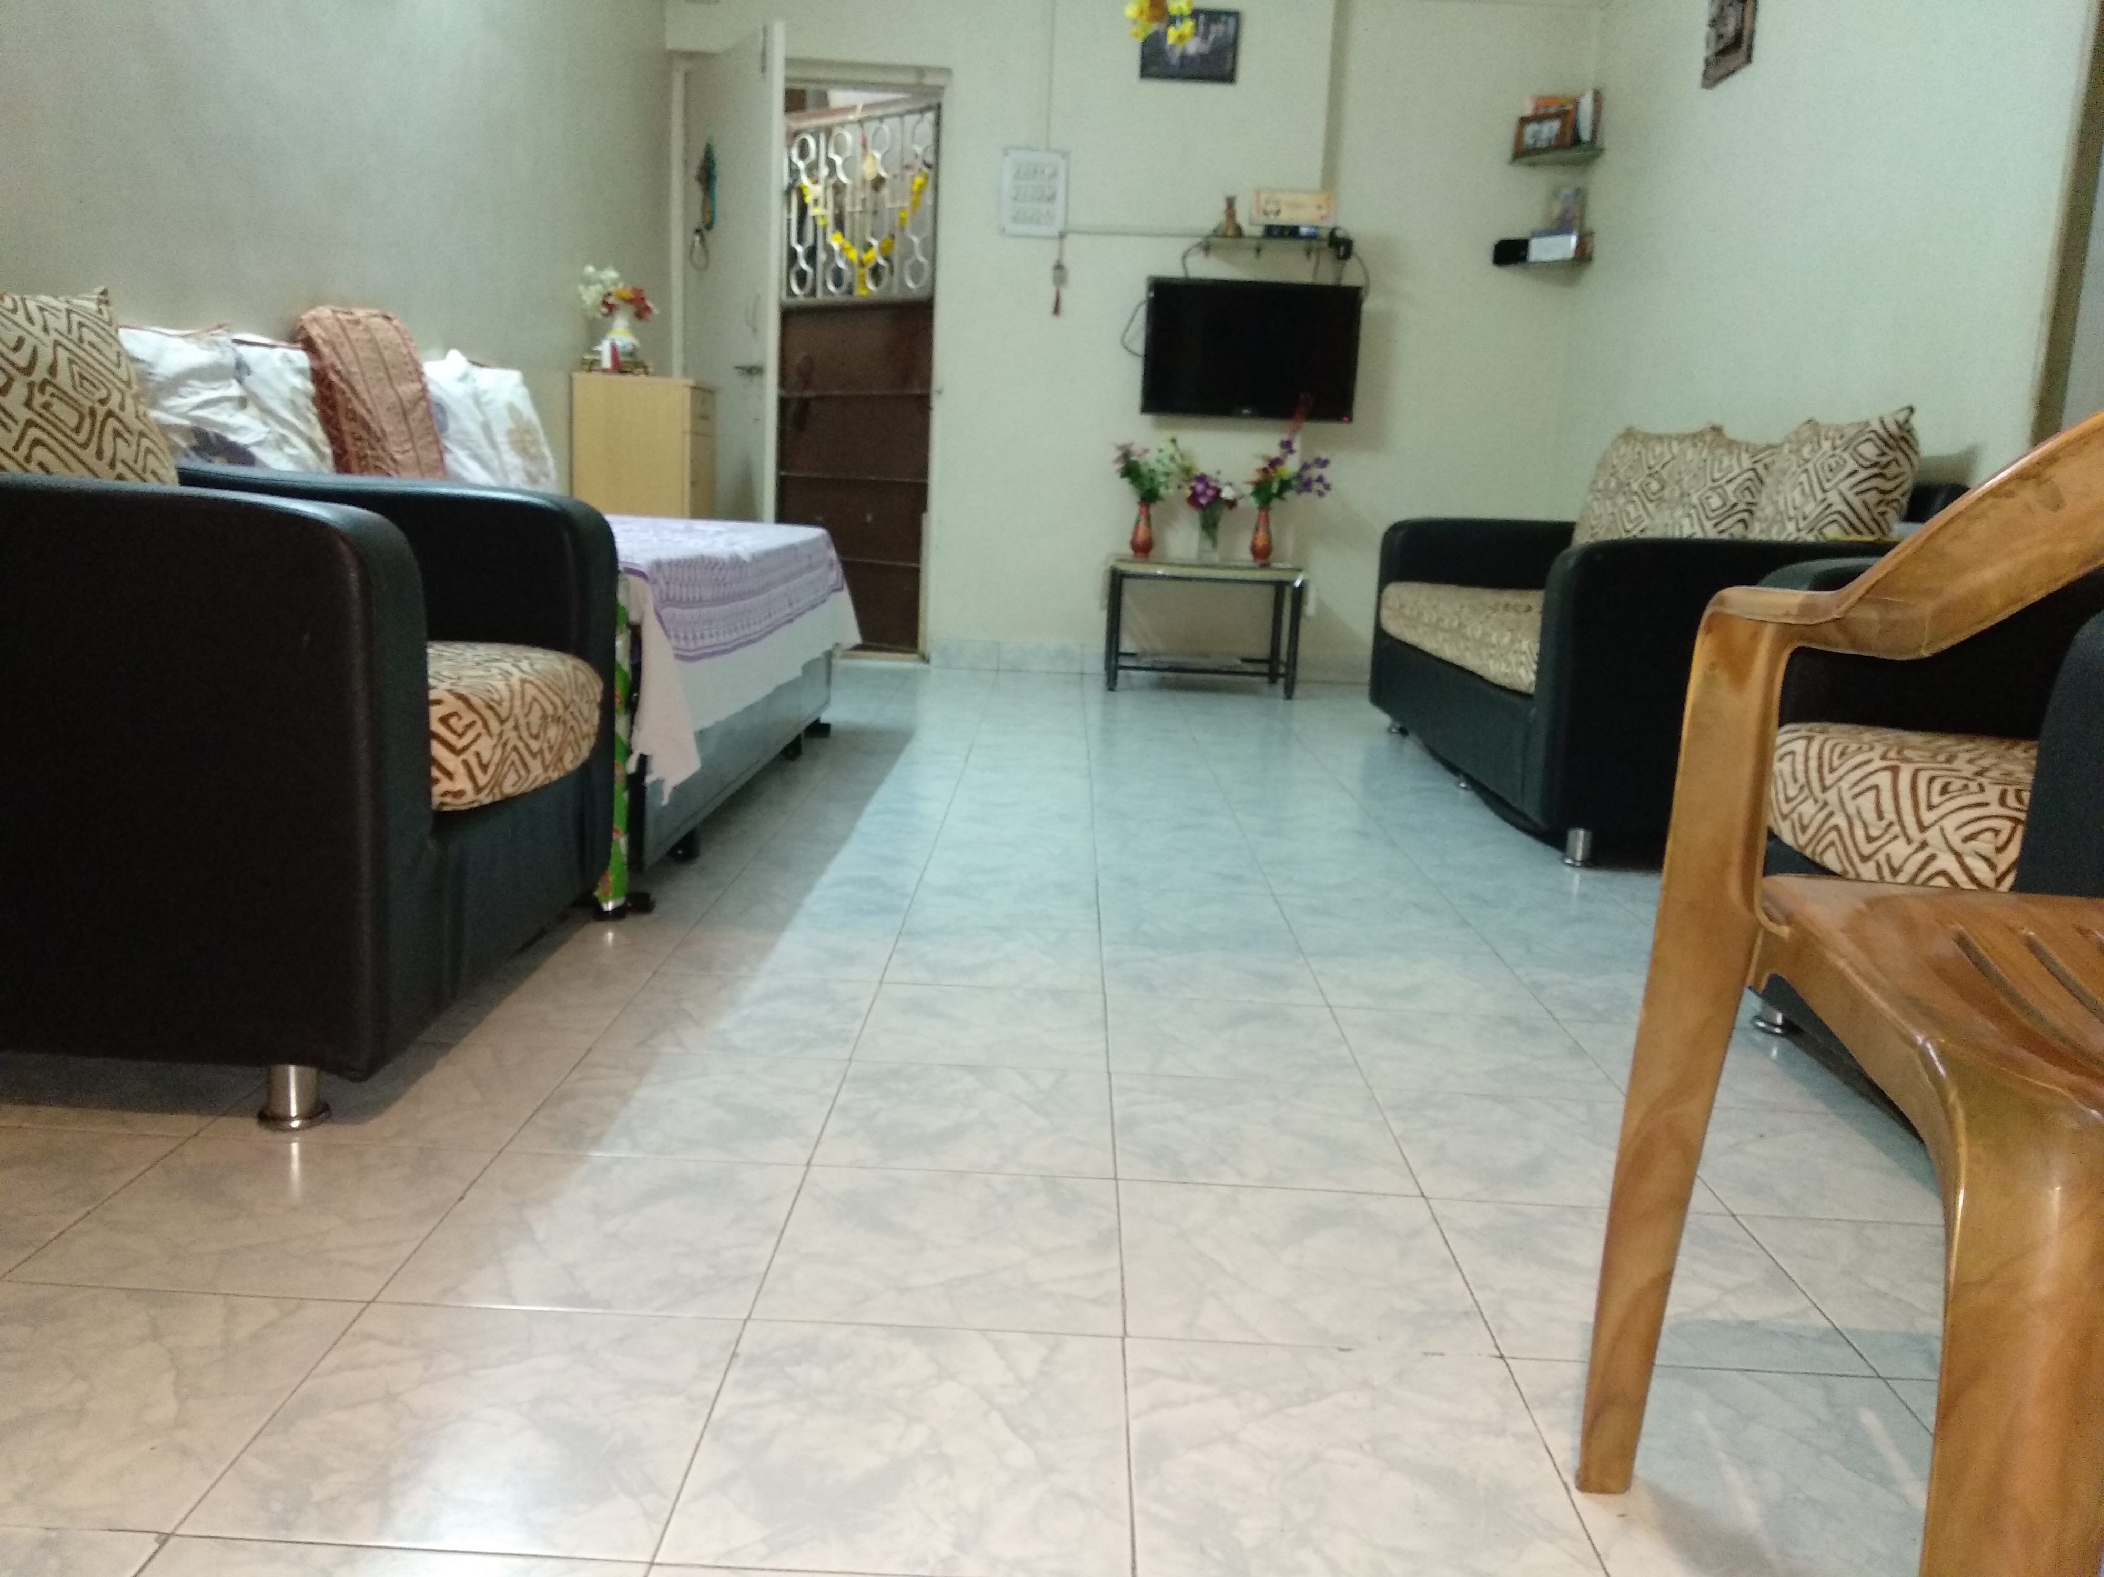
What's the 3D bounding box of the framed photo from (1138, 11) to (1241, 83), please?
[{"bbox_3d":[0.472,-2.534,5.396,0.322,0.224,0.025,3,11,0],"label":"framed photo"}]

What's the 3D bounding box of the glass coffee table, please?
[{"bbox_3d":[0.521,-0.565,5.546,0.660,0.425,0.460,3,11,0],"label":"glass coffee table"}]

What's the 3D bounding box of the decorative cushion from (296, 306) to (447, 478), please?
[{"bbox_3d":[-1.227,-0.687,3.021,0.140,0.440,0.380,-12,6,17],"label":"decorative cushion"}]

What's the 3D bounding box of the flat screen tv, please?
[{"bbox_3d":[0.695,-1.537,5.552,0.745,0.457,0.070,3,11,0],"label":"flat screen tv"}]

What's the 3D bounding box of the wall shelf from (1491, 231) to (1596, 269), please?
[{"bbox_3d":[1.702,-1.878,5.495,0.310,0.105,0.200,3,11,0],"label":"wall shelf"}]

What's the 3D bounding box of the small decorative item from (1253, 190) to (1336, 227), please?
[{"bbox_3d":[0.829,-1.996,5.453,0.285,0.113,0.060,3,11,0],"label":"small decorative item"}]

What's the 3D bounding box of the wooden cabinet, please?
[{"bbox_3d":[-1.204,-0.737,4.701,0.335,0.920,0.320,3,11,0],"label":"wooden cabinet"}]

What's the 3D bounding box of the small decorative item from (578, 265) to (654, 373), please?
[{"bbox_3d":[-1.255,-1.345,4.565,0.215,0.310,0.160,3,11,0],"label":"small decorative item"}]

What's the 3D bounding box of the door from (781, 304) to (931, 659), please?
[{"bbox_3d":[-0.785,-1.196,6.064,0.860,1.270,0.040,11,14,38],"label":"door"}]

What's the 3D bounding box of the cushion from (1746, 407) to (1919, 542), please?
[{"bbox_3d":[1.570,-0.543,3.297,0.150,0.430,0.430,19,10,-3],"label":"cushion"}]

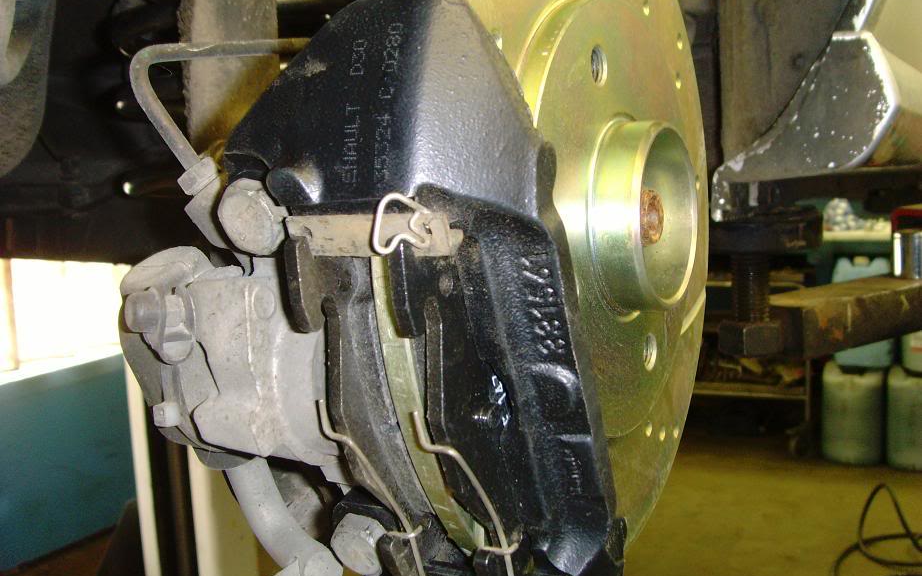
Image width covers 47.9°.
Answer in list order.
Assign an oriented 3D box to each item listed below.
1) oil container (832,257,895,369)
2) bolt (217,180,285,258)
[{"bbox_3d":[1.532,0.093,3.950,0.215,0.385,0.235,1,10,20],"label":"oil container"},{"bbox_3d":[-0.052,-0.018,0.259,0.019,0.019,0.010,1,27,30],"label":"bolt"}]

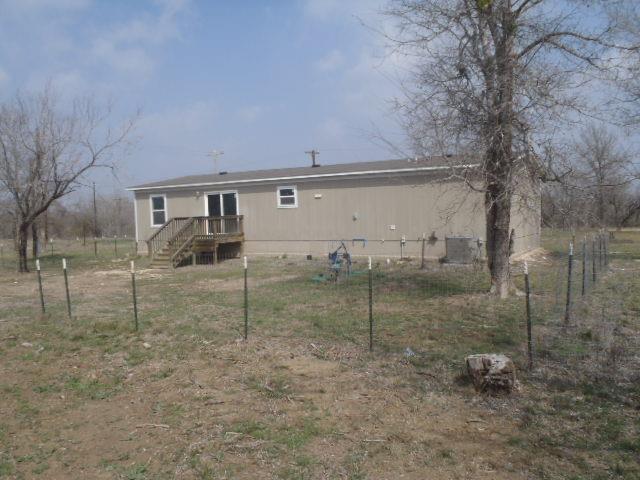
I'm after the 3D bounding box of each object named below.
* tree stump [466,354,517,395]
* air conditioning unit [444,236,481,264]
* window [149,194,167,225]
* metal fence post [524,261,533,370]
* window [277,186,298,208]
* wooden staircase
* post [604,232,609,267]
[{"bbox_3d":[1.733,1.349,5.269,0.480,0.280,0.410,-1,2,18],"label":"tree stump"},{"bbox_3d":[5.138,0.380,18.734,0.980,0.920,0.850,0,3,29],"label":"air conditioning unit"},{"bbox_3d":[-8.457,-1.561,27.111,1.200,1.730,0.100,0,3,29],"label":"window"},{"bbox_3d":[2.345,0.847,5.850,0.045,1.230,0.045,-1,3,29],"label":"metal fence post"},{"bbox_3d":[-1.467,-1.920,23.223,1.080,0.940,0.100,0,3,29],"label":"window"},{"bbox_3d":[-5.580,0.048,23.553,2.550,2.150,3.500,0,3,29],"label":"wooden staircase"},{"bbox_3d":[9.961,0.313,18.000,0.045,1.200,0.045,0,3,29],"label":"post"}]

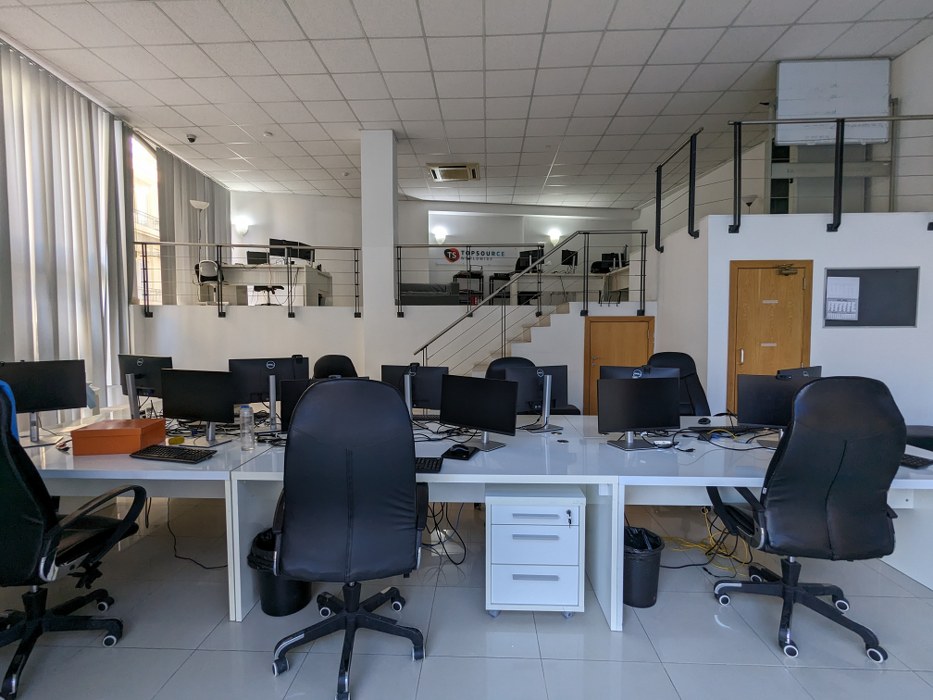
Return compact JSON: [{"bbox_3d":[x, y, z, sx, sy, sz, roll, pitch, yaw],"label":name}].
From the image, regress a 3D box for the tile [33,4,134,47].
[{"bbox_3d":[-3.722,-3.182,4.233,0.595,0.025,0.595,0,3,3],"label":"tile"}]

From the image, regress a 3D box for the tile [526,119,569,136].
[{"bbox_3d":[1.184,-3.298,6.383,0.600,0.030,0.600,0,3,3],"label":"tile"}]

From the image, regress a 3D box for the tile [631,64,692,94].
[{"bbox_3d":[2.326,-3.222,5.130,0.600,0.030,0.600,0,3,3],"label":"tile"}]

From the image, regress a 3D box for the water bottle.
[{"bbox_3d":[-1.244,0.440,2.459,0.070,0.245,0.070,0,3,2],"label":"water bottle"}]

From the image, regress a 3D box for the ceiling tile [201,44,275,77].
[{"bbox_3d":[-2.483,-3.190,4.745,0.600,0.020,0.600,0,3,3],"label":"ceiling tile"}]

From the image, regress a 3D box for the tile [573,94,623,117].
[{"bbox_3d":[1.760,-3.260,5.764,0.595,0.025,0.595,0,3,3],"label":"tile"}]

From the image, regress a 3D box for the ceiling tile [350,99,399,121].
[{"bbox_3d":[-1.237,-3.269,5.911,0.595,0.025,0.595,0,3,3],"label":"ceiling tile"}]

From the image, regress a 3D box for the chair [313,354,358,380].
[{"bbox_3d":[-1.194,0.640,3.997,0.630,1.146,0.670,-1,3,-19],"label":"chair"}]

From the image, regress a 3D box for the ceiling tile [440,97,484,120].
[{"bbox_3d":[-0.038,-3.265,5.852,0.595,0.025,0.595,0,3,3],"label":"ceiling tile"}]

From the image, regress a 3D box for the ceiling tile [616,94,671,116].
[{"bbox_3d":[2.354,-3.258,5.728,0.600,0.030,0.600,0,3,3],"label":"ceiling tile"}]

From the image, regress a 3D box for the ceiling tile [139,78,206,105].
[{"bbox_3d":[-3.668,-3.238,5.410,0.595,0.025,0.595,0,3,3],"label":"ceiling tile"}]

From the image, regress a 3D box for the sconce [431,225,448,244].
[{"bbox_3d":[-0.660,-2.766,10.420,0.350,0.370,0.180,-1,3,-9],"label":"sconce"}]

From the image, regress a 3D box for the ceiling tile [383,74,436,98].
[{"bbox_3d":[-0.671,-3.231,5.272,0.600,0.030,0.600,0,3,3],"label":"ceiling tile"}]

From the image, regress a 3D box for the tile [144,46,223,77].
[{"bbox_3d":[-3.093,-3.212,4.802,0.595,0.025,0.595,0,3,3],"label":"tile"}]

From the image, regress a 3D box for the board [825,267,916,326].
[{"bbox_3d":[4.054,-0.526,4.325,0.900,0.600,0.030,0,3,3],"label":"board"}]

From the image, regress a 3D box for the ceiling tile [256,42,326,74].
[{"bbox_3d":[-1.887,-3.189,4.717,0.600,0.020,0.600,0,3,3],"label":"ceiling tile"}]

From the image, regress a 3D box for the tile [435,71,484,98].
[{"bbox_3d":[-0.071,-3.229,5.244,0.600,0.030,0.600,0,3,3],"label":"tile"}]

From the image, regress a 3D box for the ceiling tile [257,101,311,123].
[{"bbox_3d":[-2.441,-3.271,5.951,0.595,0.025,0.595,0,3,3],"label":"ceiling tile"}]

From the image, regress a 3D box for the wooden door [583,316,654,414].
[{"bbox_3d":[2.052,0.337,5.827,0.921,1.562,0.090,0,3,3],"label":"wooden door"}]

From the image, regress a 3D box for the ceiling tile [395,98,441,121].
[{"bbox_3d":[-0.637,-3.267,5.882,0.595,0.025,0.595,0,3,3],"label":"ceiling tile"}]

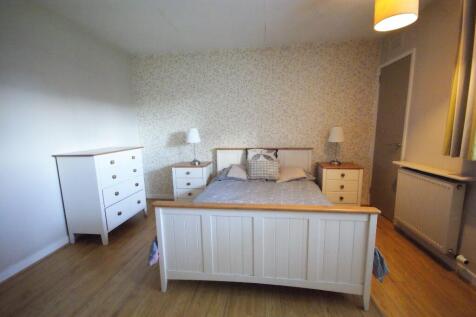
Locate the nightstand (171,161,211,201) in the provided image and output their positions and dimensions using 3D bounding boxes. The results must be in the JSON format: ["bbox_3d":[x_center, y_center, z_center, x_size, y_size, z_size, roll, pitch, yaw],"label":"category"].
[{"bbox_3d":[-0.690,0.436,3.166,0.525,0.667,0.436,0,7,8],"label":"nightstand"}]

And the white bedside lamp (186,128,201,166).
[{"bbox_3d":[-0.687,-0.182,3.157,0.218,0.561,0.218,0,7,8],"label":"white bedside lamp"}]

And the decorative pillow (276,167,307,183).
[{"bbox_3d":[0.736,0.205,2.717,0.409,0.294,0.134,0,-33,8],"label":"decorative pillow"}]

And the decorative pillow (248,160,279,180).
[{"bbox_3d":[0.353,0.163,2.745,0.418,0.320,0.134,0,-11,8],"label":"decorative pillow"}]

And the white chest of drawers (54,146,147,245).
[{"bbox_3d":[-1.577,0.402,2.417,0.454,0.957,0.756,0,7,8],"label":"white chest of drawers"}]

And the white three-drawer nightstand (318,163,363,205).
[{"bbox_3d":[1.431,0.437,2.879,0.525,0.667,0.436,0,7,8],"label":"white three-drawer nightstand"}]

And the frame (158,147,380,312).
[{"bbox_3d":[0.253,0.418,2.203,1.460,0.917,1.860,0,7,8],"label":"frame"}]

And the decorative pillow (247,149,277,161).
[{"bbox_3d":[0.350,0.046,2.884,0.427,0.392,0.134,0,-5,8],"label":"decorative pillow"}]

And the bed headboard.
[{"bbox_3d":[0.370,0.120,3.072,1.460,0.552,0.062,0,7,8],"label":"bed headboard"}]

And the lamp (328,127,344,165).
[{"bbox_3d":[1.426,-0.173,2.873,0.223,0.552,0.223,0,7,8],"label":"lamp"}]

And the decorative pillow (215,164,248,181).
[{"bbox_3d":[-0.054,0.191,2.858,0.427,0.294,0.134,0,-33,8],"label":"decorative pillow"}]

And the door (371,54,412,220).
[{"bbox_3d":[2.007,-0.217,2.652,0.062,2.002,0.623,0,7,8],"label":"door"}]

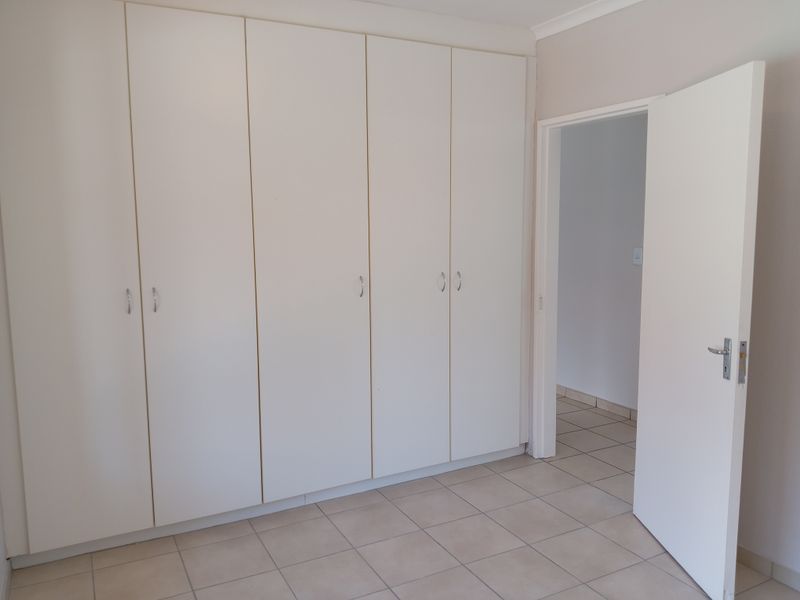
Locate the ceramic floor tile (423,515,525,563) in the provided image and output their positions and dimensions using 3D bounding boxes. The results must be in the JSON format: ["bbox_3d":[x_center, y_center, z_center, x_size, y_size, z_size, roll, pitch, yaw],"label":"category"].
[{"bbox_3d":[0.351,1.125,2.950,0.350,0.010,0.350,-4,8,-28],"label":"ceramic floor tile"}]

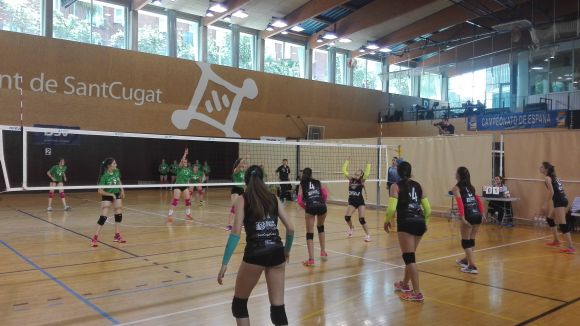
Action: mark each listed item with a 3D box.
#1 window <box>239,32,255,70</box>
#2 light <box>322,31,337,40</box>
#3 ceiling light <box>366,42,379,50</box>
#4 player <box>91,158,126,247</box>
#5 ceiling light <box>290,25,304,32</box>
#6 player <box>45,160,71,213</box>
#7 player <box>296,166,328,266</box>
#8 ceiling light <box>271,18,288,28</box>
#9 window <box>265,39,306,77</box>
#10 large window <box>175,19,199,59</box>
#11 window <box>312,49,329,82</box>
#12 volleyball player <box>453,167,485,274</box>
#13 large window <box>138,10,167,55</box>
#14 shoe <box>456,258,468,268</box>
[{"bbox_3d":[-2.724,-7.054,26.362,1.174,2.265,0.150,0,0,-37],"label":"window"},{"bbox_3d":[2.617,-8.383,27.300,0.700,0.350,0.700,0,0,-37],"label":"light"},{"bbox_3d":[5.734,-8.056,28.786,0.650,0.380,0.650,1,0,-37],"label":"ceiling light"},{"bbox_3d":[-3.541,0.761,8.100,0.620,1.690,0.480,0,0,-45],"label":"player"},{"bbox_3d":[0.487,-8.402,25.900,0.700,0.300,0.700,0,0,-37],"label":"ceiling light"},{"bbox_3d":[-7.315,0.701,13.165,0.660,1.580,0.520,1,0,-34],"label":"player"},{"bbox_3d":[0.391,0.860,6.993,0.520,1.600,0.550,1,0,-8],"label":"player"},{"bbox_3d":[-0.607,-8.467,25.200,0.750,0.350,0.750,0,0,-37],"label":"ceiling light"},{"bbox_3d":[-0.255,-7.060,28.189,3.435,2.217,0.150,0,0,-37],"label":"window"},{"bbox_3d":[-5.713,-6.846,23.203,1.280,2.160,0.150,1,0,-37],"label":"large window"},{"bbox_3d":[2.233,-7.032,30.030,1.571,2.273,0.150,0,0,-37],"label":"window"},{"bbox_3d":[2.794,0.892,6.500,0.500,1.620,0.500,0,0,-25],"label":"volleyball player"},{"bbox_3d":[-7.256,-6.875,22.081,1.560,2.130,0.150,1,0,-37],"label":"large window"},{"bbox_3d":[2.874,1.646,6.916,0.105,0.110,0.270,1,0,-22],"label":"shoe"}]

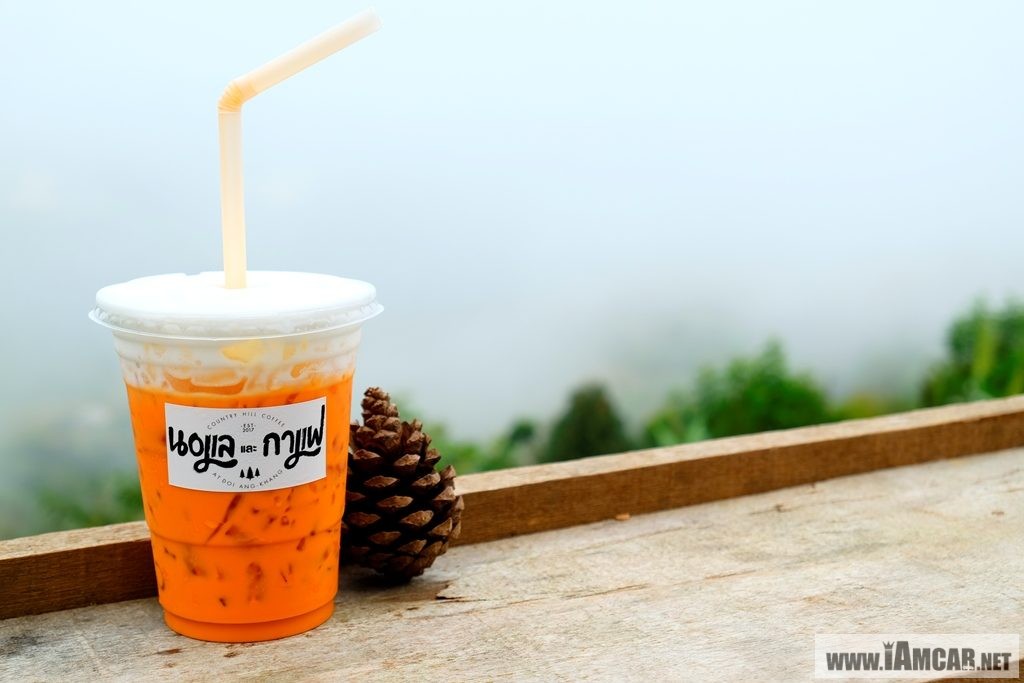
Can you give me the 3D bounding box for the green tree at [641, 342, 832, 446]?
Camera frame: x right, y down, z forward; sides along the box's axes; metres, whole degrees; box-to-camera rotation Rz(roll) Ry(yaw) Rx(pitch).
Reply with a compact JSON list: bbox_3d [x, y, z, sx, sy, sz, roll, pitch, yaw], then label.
[{"bbox_3d":[2.170,0.950,14.200,1.900,2.000,1.800,0,11,0],"label":"green tree"}]

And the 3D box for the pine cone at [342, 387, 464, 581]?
[{"bbox_3d":[-0.047,0.055,0.562,0.057,0.075,0.057,-4,11,0],"label":"pine cone"}]

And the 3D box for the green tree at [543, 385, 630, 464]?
[{"bbox_3d":[0.940,1.600,18.200,1.300,2.200,1.300,0,11,0],"label":"green tree"}]

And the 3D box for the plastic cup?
[{"bbox_3d":[-0.096,0.040,0.520,0.101,0.118,0.101,-2,11,-10],"label":"plastic cup"}]

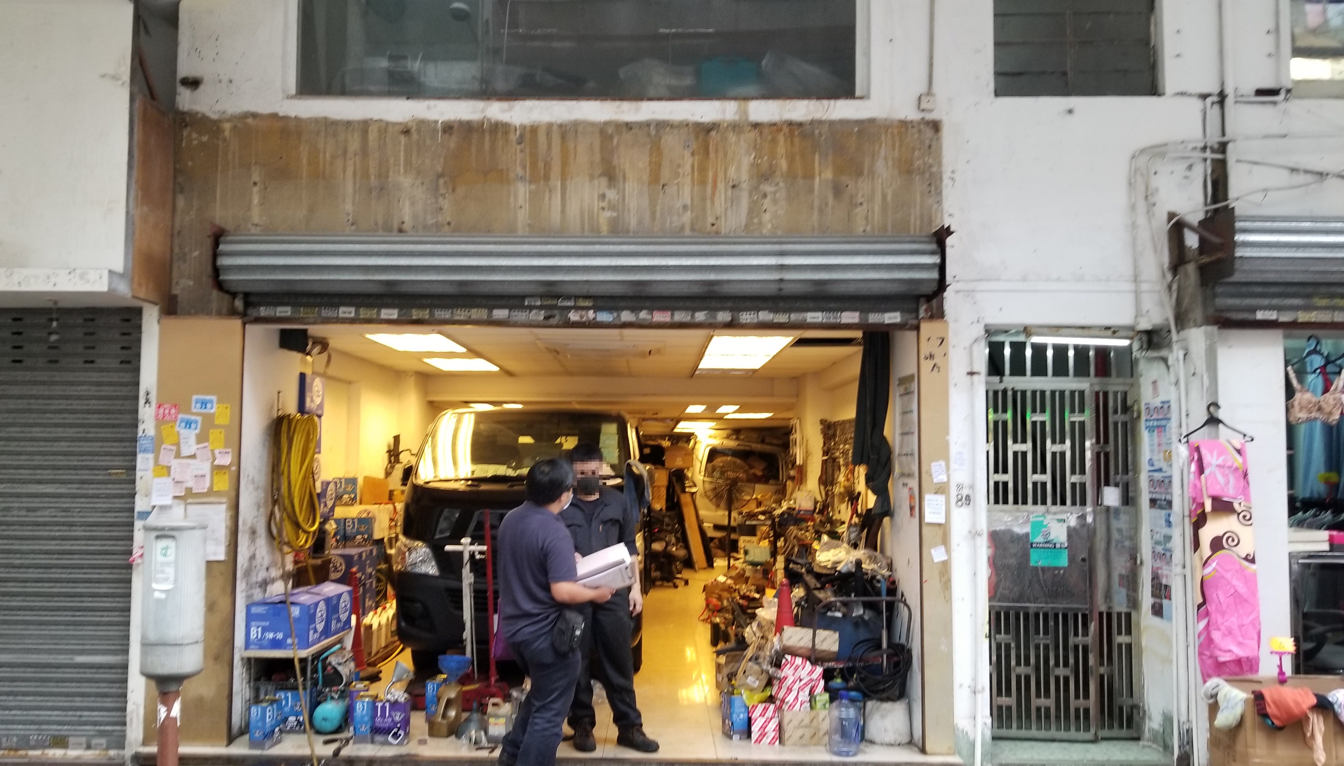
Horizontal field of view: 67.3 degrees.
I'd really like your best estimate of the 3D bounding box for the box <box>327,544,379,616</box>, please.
[{"bbox_3d":[-2.764,1.677,8.527,0.370,0.520,0.680,0,-4,-1],"label":"box"}]

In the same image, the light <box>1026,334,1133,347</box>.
[{"bbox_3d":[2.214,-0.228,5.480,0.590,0.055,0.060,0,-4,2],"label":"light"}]

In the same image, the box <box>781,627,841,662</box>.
[{"bbox_3d":[0.785,1.481,5.768,0.320,0.130,0.130,6,-41,1],"label":"box"}]

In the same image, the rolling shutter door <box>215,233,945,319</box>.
[{"bbox_3d":[-0.473,-0.549,5.200,3.720,0.440,0.330,0,-4,2],"label":"rolling shutter door"}]

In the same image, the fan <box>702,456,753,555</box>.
[{"bbox_3d":[0.618,1.529,10.925,0.569,1.474,0.460,0,-3,0],"label":"fan"}]

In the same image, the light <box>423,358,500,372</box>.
[{"bbox_3d":[-1.704,-0.179,8.271,0.500,0.070,1.200,0,-4,-1],"label":"light"}]

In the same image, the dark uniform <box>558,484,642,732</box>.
[{"bbox_3d":[-0.395,1.218,5.460,0.460,1.330,0.320,0,-4,6],"label":"dark uniform"}]

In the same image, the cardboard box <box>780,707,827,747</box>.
[{"bbox_3d":[0.722,1.859,5.526,0.225,0.186,0.220,0,-3,0],"label":"cardboard box"}]

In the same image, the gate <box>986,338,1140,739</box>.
[{"bbox_3d":[2.258,0.897,5.862,0.920,2.315,0.060,0,-3,0],"label":"gate"}]

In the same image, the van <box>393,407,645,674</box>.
[{"bbox_3d":[-1.024,1.199,8.683,1.700,1.980,4.690,0,-4,-1],"label":"van"}]

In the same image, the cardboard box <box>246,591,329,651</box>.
[{"bbox_3d":[-2.156,1.347,5.676,0.345,0.238,0.300,0,-3,0],"label":"cardboard box"}]

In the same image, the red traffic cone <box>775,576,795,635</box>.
[{"bbox_3d":[0.742,1.644,6.604,0.370,0.740,0.370,0,-3,0],"label":"red traffic cone"}]

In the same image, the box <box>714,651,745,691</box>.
[{"bbox_3d":[0.410,1.950,6.849,0.270,0.240,0.300,0,-4,2],"label":"box"}]

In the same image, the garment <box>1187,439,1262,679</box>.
[{"bbox_3d":[2.782,0.890,5.080,0.330,1.200,0.100,0,-4,2],"label":"garment"}]

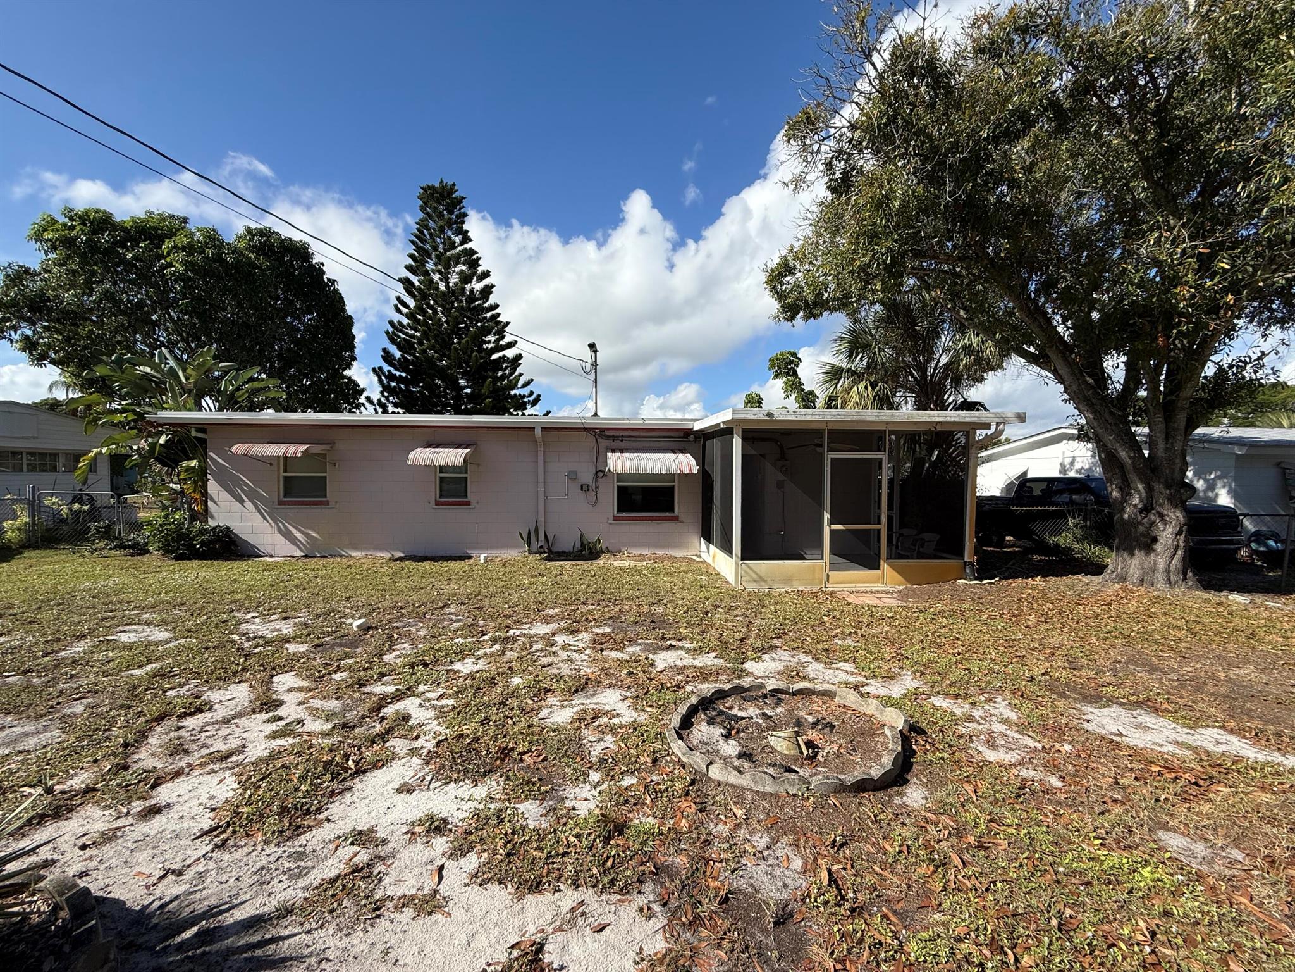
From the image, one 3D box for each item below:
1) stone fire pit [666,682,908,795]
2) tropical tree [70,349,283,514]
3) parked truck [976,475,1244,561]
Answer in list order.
[{"bbox_3d":[0.920,1.579,3.420,1.510,0.120,1.390,0,1,0],"label":"stone fire pit"},{"bbox_3d":[-9.750,-0.735,10.850,4.300,4.200,3.800,0,1,0],"label":"tropical tree"},{"bbox_3d":[10.900,0.769,13.200,2.030,1.940,5.800,0,1,-6],"label":"parked truck"}]

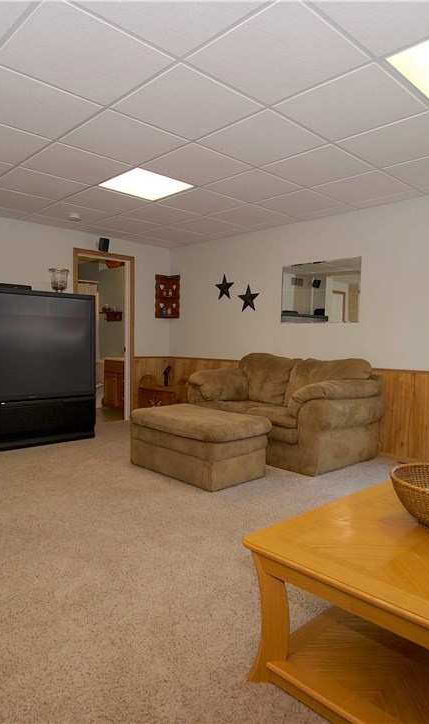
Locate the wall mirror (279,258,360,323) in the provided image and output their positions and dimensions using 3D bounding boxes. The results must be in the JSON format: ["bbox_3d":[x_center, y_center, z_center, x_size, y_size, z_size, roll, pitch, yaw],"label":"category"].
[{"bbox_3d":[1.052,-0.701,4.580,0.020,0.615,0.921,-2,5,-44],"label":"wall mirror"}]

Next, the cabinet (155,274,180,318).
[{"bbox_3d":[-0.635,-0.892,6.273,0.335,0.585,0.170,1,3,1],"label":"cabinet"}]

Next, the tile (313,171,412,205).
[{"bbox_3d":[1.201,-1.411,3.668,0.616,0.020,0.597,-2,5,-44],"label":"tile"}]

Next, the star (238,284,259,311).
[{"bbox_3d":[0.386,-0.742,5.260,0.040,0.312,0.330,-2,5,-44],"label":"star"}]

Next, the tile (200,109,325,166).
[{"bbox_3d":[0.297,-1.379,2.827,0.602,0.020,0.602,-2,4,-44],"label":"tile"}]

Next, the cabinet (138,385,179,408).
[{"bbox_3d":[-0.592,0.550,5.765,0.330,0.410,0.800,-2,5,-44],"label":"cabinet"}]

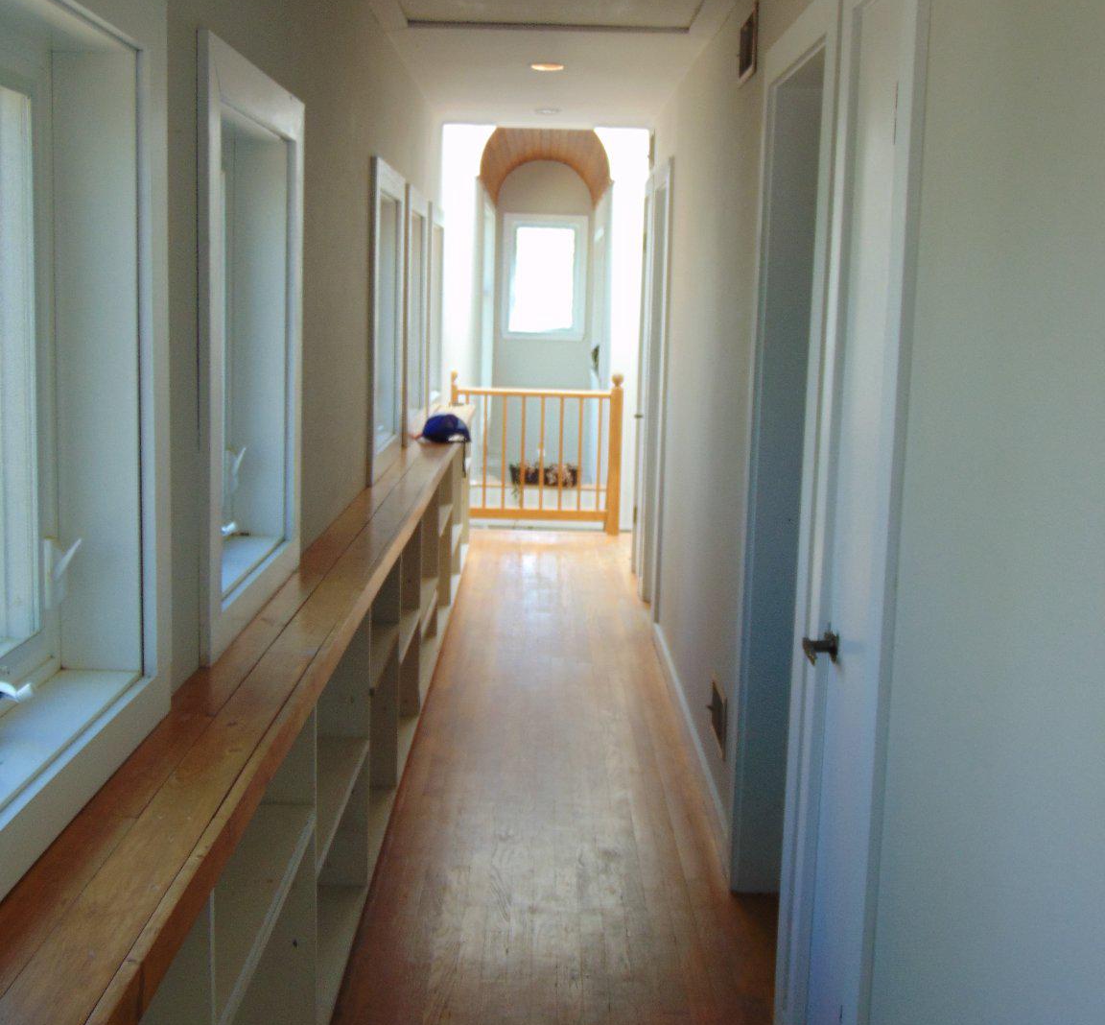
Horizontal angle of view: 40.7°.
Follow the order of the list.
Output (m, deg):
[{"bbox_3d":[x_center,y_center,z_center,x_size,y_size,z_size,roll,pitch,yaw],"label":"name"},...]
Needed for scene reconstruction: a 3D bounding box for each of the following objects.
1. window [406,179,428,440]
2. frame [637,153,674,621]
[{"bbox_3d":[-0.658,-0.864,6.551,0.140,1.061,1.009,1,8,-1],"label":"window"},{"bbox_3d":[0.550,-0.564,7.177,0.140,2.153,0.978,1,8,-1],"label":"frame"}]

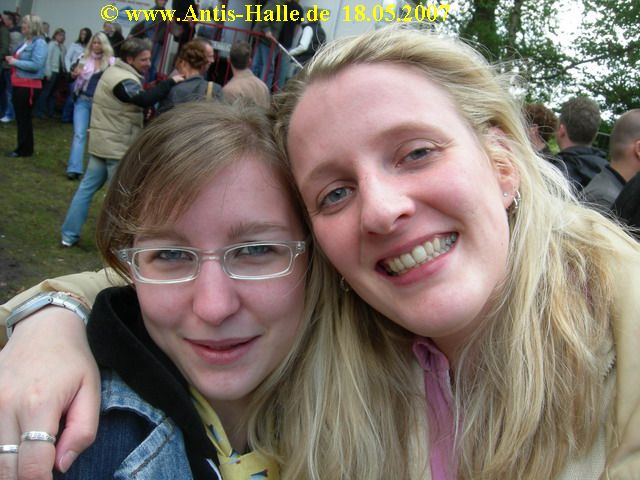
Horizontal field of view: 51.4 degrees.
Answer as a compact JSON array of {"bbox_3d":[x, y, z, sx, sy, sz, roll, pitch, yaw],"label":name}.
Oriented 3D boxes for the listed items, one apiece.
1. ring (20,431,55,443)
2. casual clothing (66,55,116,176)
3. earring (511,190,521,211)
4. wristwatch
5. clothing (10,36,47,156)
[{"bbox_3d":[-0.167,0.117,0.395,0.021,0.005,0.021,6,-30,-19],"label":"ring"},{"bbox_3d":[-2.686,-1.436,7.730,0.490,1.420,0.320,11,12,-8],"label":"casual clothing"},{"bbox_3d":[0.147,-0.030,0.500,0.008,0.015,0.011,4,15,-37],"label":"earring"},{"bbox_3d":[-0.196,0.066,0.480,0.058,0.047,0.025,-31,19,2],"label":"wristwatch"},{"bbox_3d":[-3.674,-1.793,8.335,0.400,1.420,0.450,6,14,-32],"label":"clothing"}]

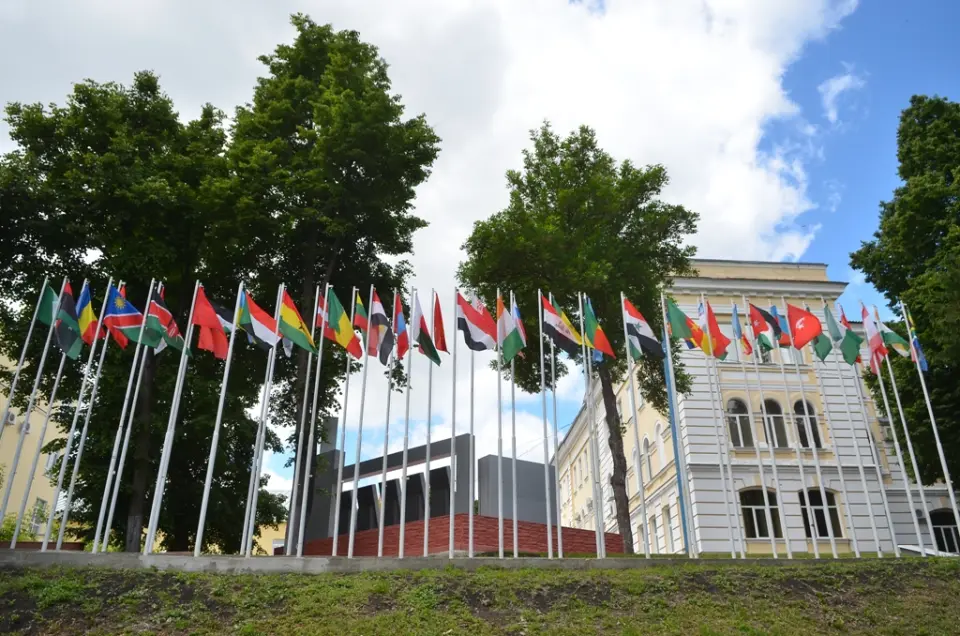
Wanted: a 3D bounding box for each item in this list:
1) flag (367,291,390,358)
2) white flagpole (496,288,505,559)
[{"bbox_3d":[-2.351,0.204,15.726,0.527,1.831,0.350,1,-23,-3],"label":"flag"},{"bbox_3d":[0.438,2.068,14.528,0.090,6.000,0.090,0,-23,0],"label":"white flagpole"}]

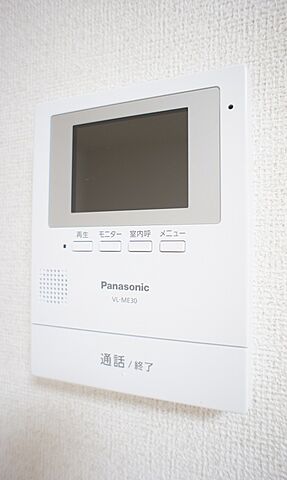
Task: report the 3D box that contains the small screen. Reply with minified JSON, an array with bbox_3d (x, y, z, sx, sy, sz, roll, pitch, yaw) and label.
[{"bbox_3d":[-0.010,-0.044,0.184,0.072,0.054,0.005,0,-2,21],"label":"small screen"}]

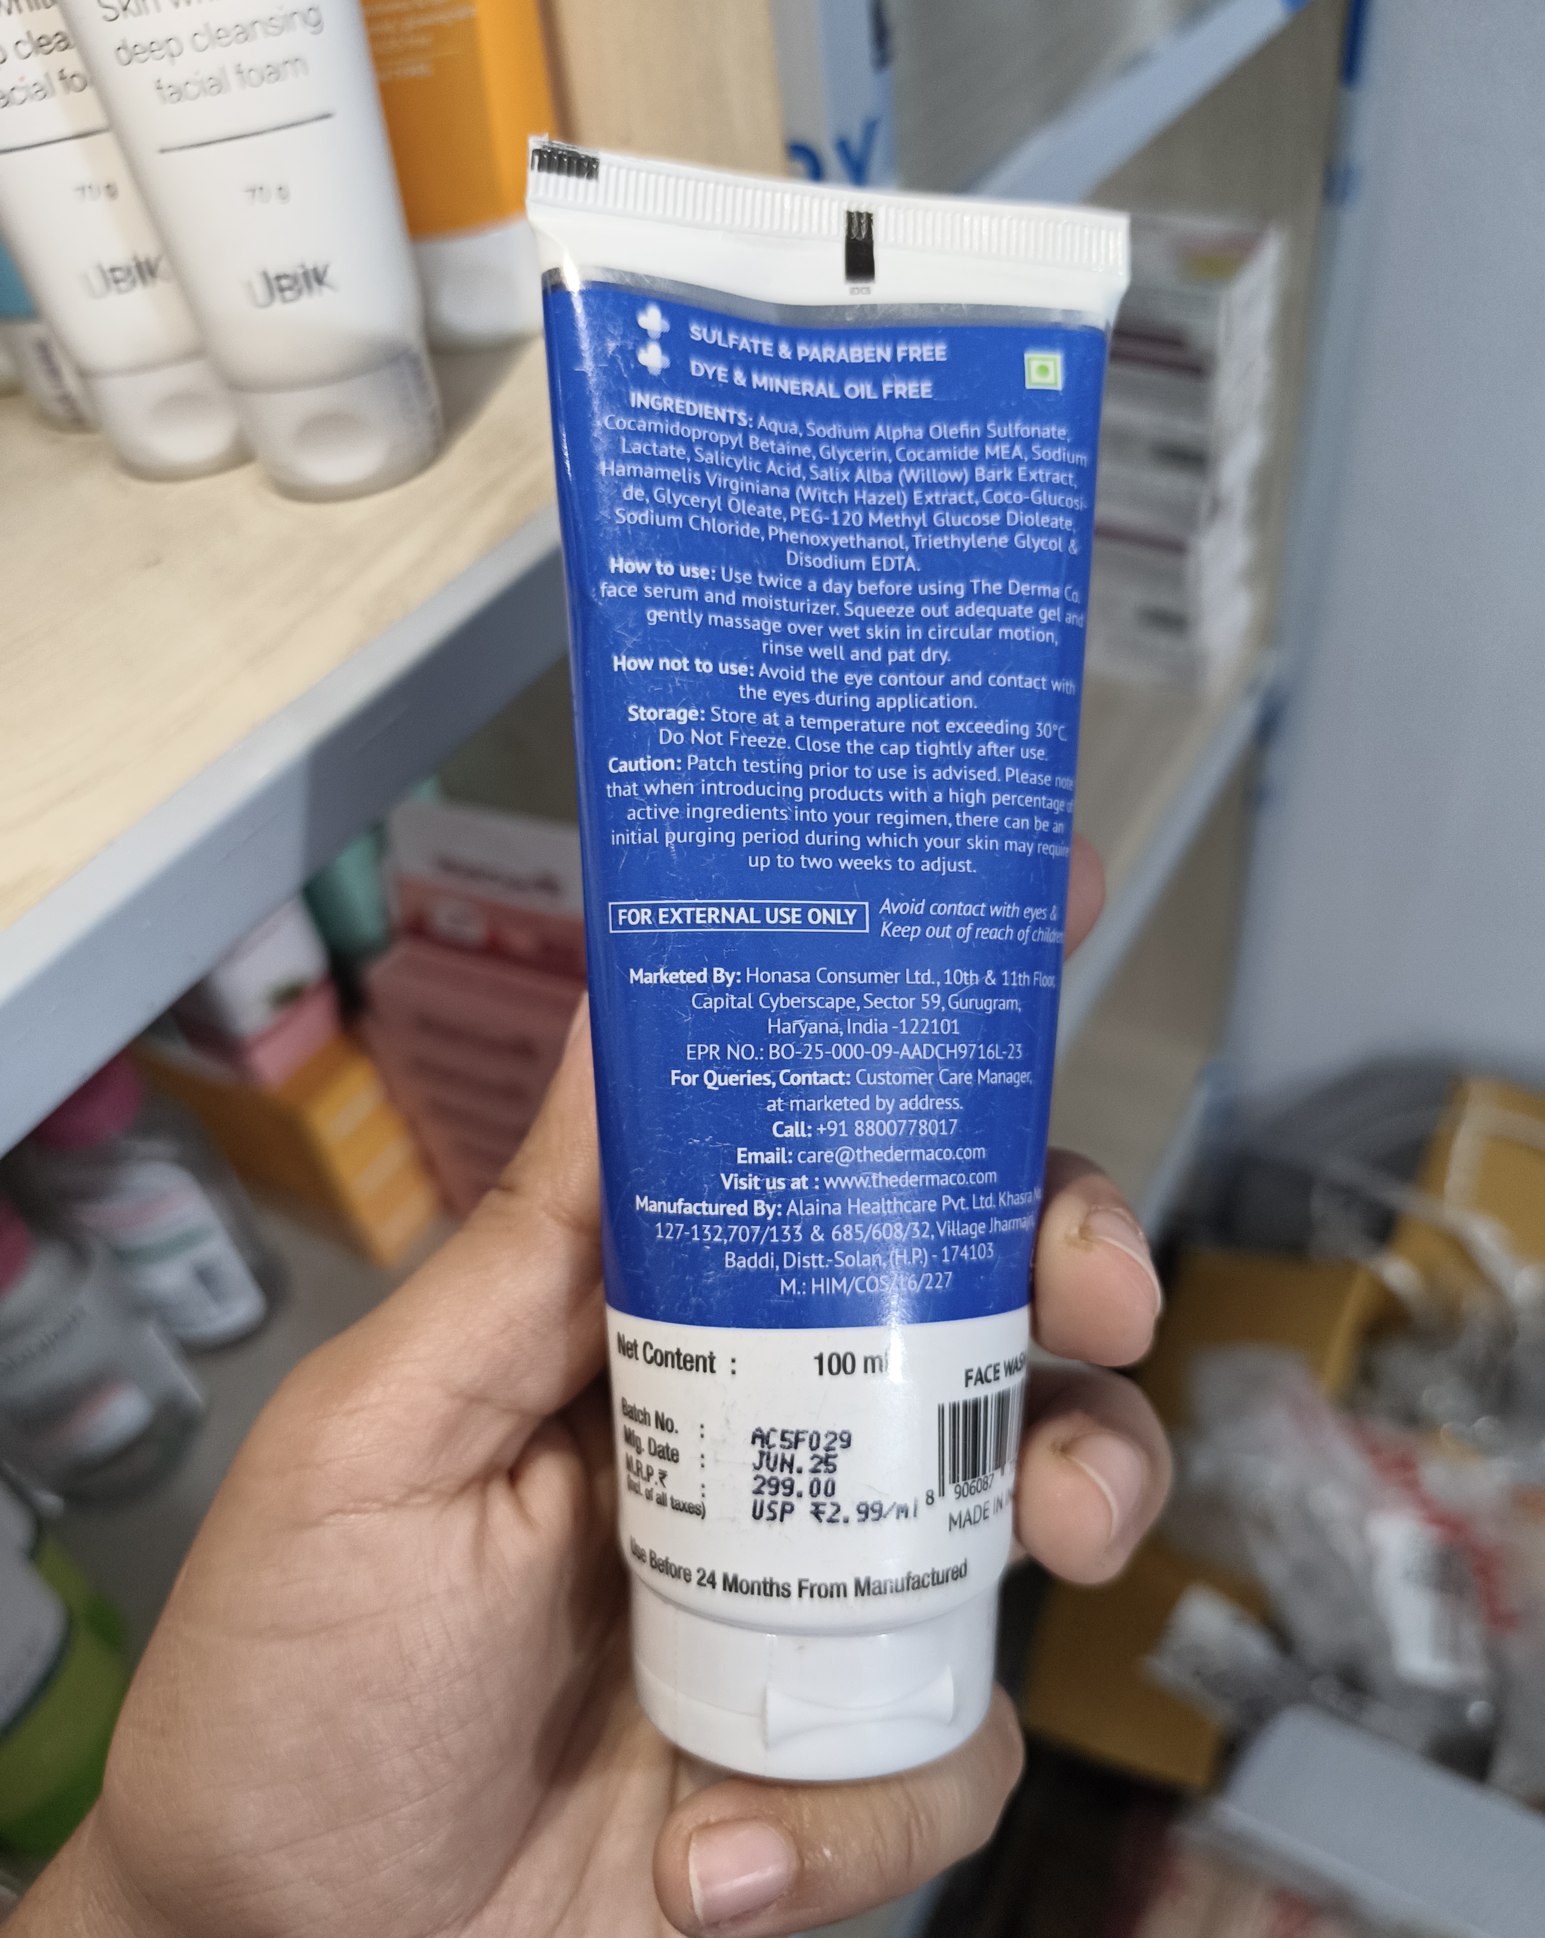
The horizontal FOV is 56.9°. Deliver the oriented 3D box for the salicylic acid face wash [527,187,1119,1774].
[{"bbox_3d":[0.006,-0.005,0.148,0.064,0.158,0.041,2,-2,-11],"label":"salicylic acid face wash"}]

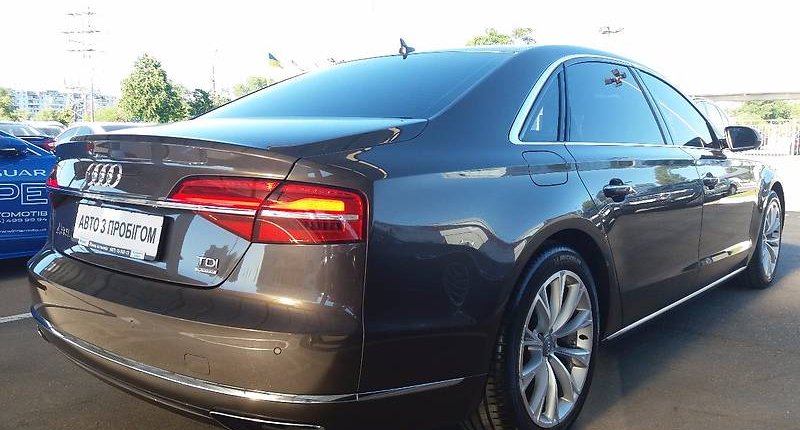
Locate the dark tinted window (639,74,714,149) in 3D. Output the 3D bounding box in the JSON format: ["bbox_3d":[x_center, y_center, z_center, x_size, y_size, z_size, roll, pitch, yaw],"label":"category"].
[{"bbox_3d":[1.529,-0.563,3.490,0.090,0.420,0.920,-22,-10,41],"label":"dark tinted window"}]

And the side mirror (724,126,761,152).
[{"bbox_3d":[1.921,-0.422,3.608,0.215,0.150,0.130,5,9,41],"label":"side mirror"}]

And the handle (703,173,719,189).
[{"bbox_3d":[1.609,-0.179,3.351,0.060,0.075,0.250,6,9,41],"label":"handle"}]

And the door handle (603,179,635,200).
[{"bbox_3d":[0.797,-0.090,2.324,0.060,0.075,0.240,5,9,41],"label":"door handle"}]

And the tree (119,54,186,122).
[{"bbox_3d":[-13.773,-6.009,35.783,3.800,5.861,3.800,-3,7,-21],"label":"tree"}]

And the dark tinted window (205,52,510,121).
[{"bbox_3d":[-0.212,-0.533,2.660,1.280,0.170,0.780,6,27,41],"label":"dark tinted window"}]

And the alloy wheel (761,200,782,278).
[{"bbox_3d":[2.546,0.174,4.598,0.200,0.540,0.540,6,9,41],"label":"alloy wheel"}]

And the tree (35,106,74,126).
[{"bbox_3d":[-58.745,-15.011,109.704,6.800,7.200,6.500,-4,7,-28],"label":"tree"}]

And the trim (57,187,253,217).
[{"bbox_3d":[-0.830,-0.048,1.922,1.250,0.045,0.110,5,9,41],"label":"trim"}]

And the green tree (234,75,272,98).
[{"bbox_3d":[-12.956,-9.031,57.726,5.000,6.833,5.000,-2,7,-12],"label":"green tree"}]

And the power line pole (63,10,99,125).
[{"bbox_3d":[-71.444,-30.828,143.332,8.200,31.000,3.500,-4,7,-26],"label":"power line pole"}]

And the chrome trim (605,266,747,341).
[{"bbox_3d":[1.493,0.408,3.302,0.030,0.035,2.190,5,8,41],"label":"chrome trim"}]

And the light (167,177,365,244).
[{"bbox_3d":[-0.334,-0.018,1.617,0.540,0.165,0.130,2,7,21],"label":"light"}]

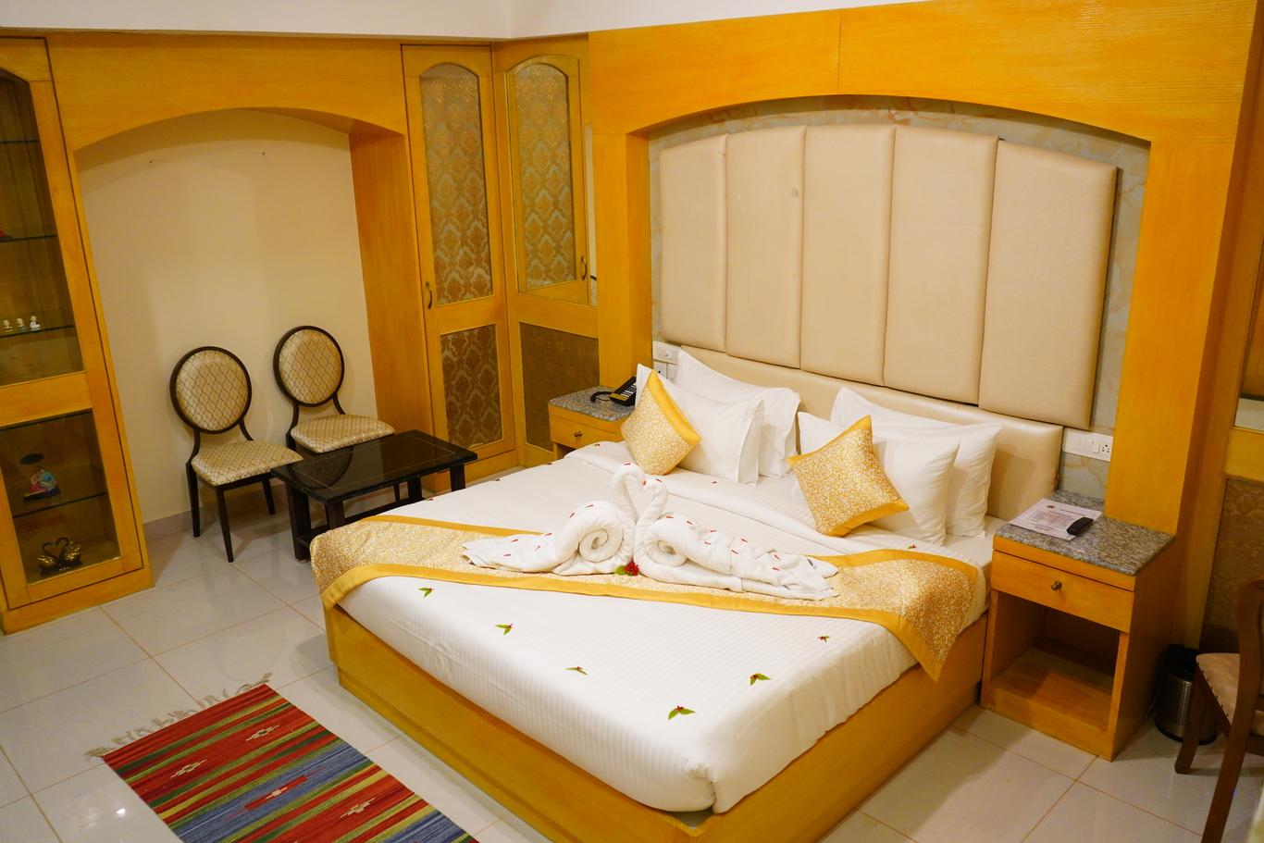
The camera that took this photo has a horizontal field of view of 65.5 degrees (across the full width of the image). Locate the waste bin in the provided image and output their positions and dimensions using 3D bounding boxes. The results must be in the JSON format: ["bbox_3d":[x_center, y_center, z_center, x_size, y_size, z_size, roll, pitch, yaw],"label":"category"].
[{"bbox_3d":[1.902,0.927,3.340,0.190,0.270,0.190,-17,23,-42],"label":"waste bin"}]

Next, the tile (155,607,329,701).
[{"bbox_3d":[-1.538,0.959,4.006,0.600,0.010,0.600,-17,23,-42],"label":"tile"}]

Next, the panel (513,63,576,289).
[{"bbox_3d":[-0.468,-1.300,5.375,0.030,1.230,0.460,-17,23,-42],"label":"panel"}]

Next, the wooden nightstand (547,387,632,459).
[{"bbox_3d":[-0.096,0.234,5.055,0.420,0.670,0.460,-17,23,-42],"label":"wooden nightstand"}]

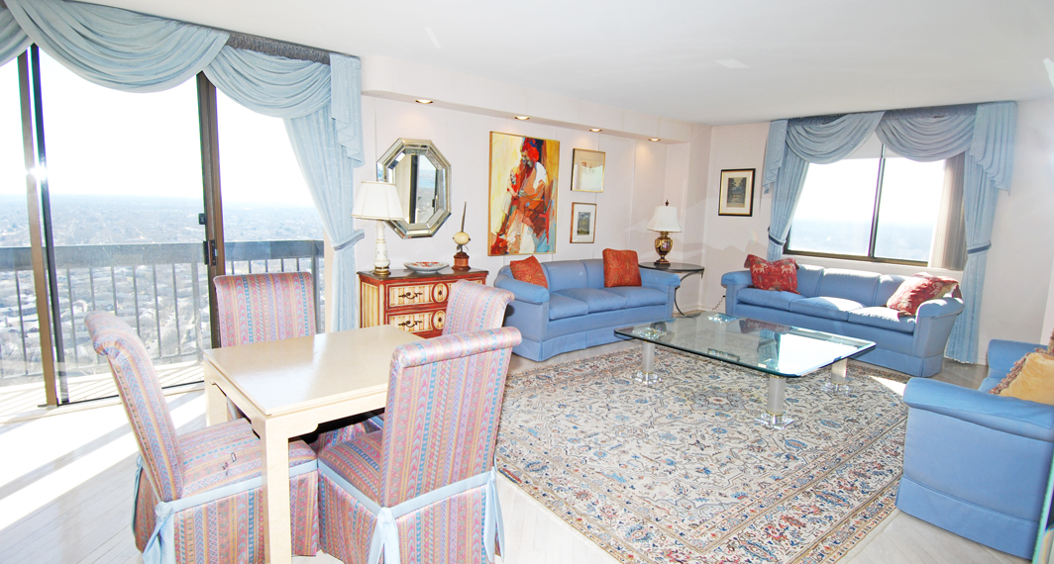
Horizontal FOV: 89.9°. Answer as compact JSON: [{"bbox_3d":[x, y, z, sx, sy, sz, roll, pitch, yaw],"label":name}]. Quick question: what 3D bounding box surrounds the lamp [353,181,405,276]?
[{"bbox_3d":[-1.352,-0.497,4.896,0.408,0.843,0.390,-4,10,-37],"label":"lamp"}]

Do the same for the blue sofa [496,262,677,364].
[{"bbox_3d":[0.709,0.202,6.020,2.338,0.836,0.932,-5,11,-40],"label":"blue sofa"}]

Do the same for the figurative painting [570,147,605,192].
[{"bbox_3d":[0.769,-1.372,6.559,0.570,0.508,0.037,-5,11,-40],"label":"figurative painting"}]

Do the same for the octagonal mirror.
[{"bbox_3d":[-1.065,-0.881,5.020,0.814,0.918,0.059,-5,11,-40],"label":"octagonal mirror"}]

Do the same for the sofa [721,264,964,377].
[{"bbox_3d":[3.364,0.309,5.874,0.969,0.829,2.176,-5,11,-40],"label":"sofa"}]

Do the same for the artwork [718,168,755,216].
[{"bbox_3d":[2.925,-1.241,7.366,0.027,0.649,0.517,-5,11,-41],"label":"artwork"}]

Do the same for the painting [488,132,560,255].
[{"bbox_3d":[-0.016,-0.985,6.087,0.983,1.345,0.037,-4,10,-37],"label":"painting"}]

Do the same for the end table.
[{"bbox_3d":[1.965,0.154,7.281,0.915,0.750,0.915,-4,10,-37],"label":"end table"}]

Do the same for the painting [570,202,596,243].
[{"bbox_3d":[0.723,-0.743,6.693,0.415,0.501,0.027,-4,10,-37],"label":"painting"}]

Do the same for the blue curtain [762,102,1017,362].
[{"bbox_3d":[3.973,-0.605,6.285,0.240,2.655,2.400,-6,11,-43],"label":"blue curtain"}]

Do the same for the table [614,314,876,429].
[{"bbox_3d":[1.829,0.677,4.560,1.532,0.394,1.591,-5,11,-40],"label":"table"}]

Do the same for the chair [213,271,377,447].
[{"bbox_3d":[-1.368,0.500,2.989,0.540,1.009,0.681,-5,11,-40],"label":"chair"}]

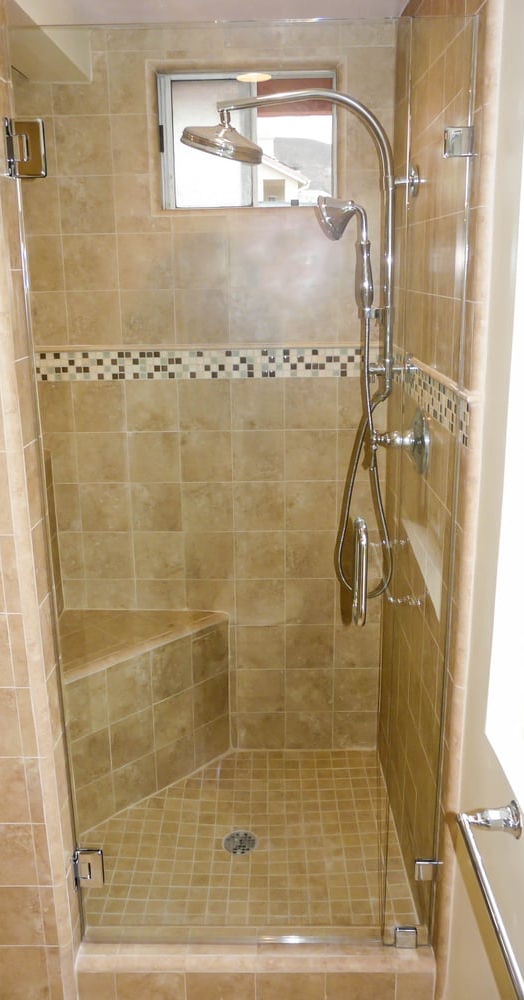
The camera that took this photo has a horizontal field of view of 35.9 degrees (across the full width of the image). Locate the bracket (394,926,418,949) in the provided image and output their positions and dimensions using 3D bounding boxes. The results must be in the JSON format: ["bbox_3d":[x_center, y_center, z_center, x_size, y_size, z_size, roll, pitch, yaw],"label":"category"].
[{"bbox_3d":[0.323,0.980,1.809,0.046,0.046,0.025,-1,15,1],"label":"bracket"}]

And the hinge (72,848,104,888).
[{"bbox_3d":[-0.378,0.805,1.768,0.063,0.090,0.042,-1,15,1],"label":"hinge"}]

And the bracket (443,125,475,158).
[{"bbox_3d":[0.333,-0.604,1.365,0.049,0.046,0.025,-1,15,1],"label":"bracket"}]

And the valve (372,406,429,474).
[{"bbox_3d":[0.314,-0.136,1.853,0.110,0.150,0.147,-1,15,0],"label":"valve"}]

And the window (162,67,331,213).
[{"bbox_3d":[-0.039,-0.979,2.212,0.482,0.355,0.060,-1,15,1],"label":"window"}]

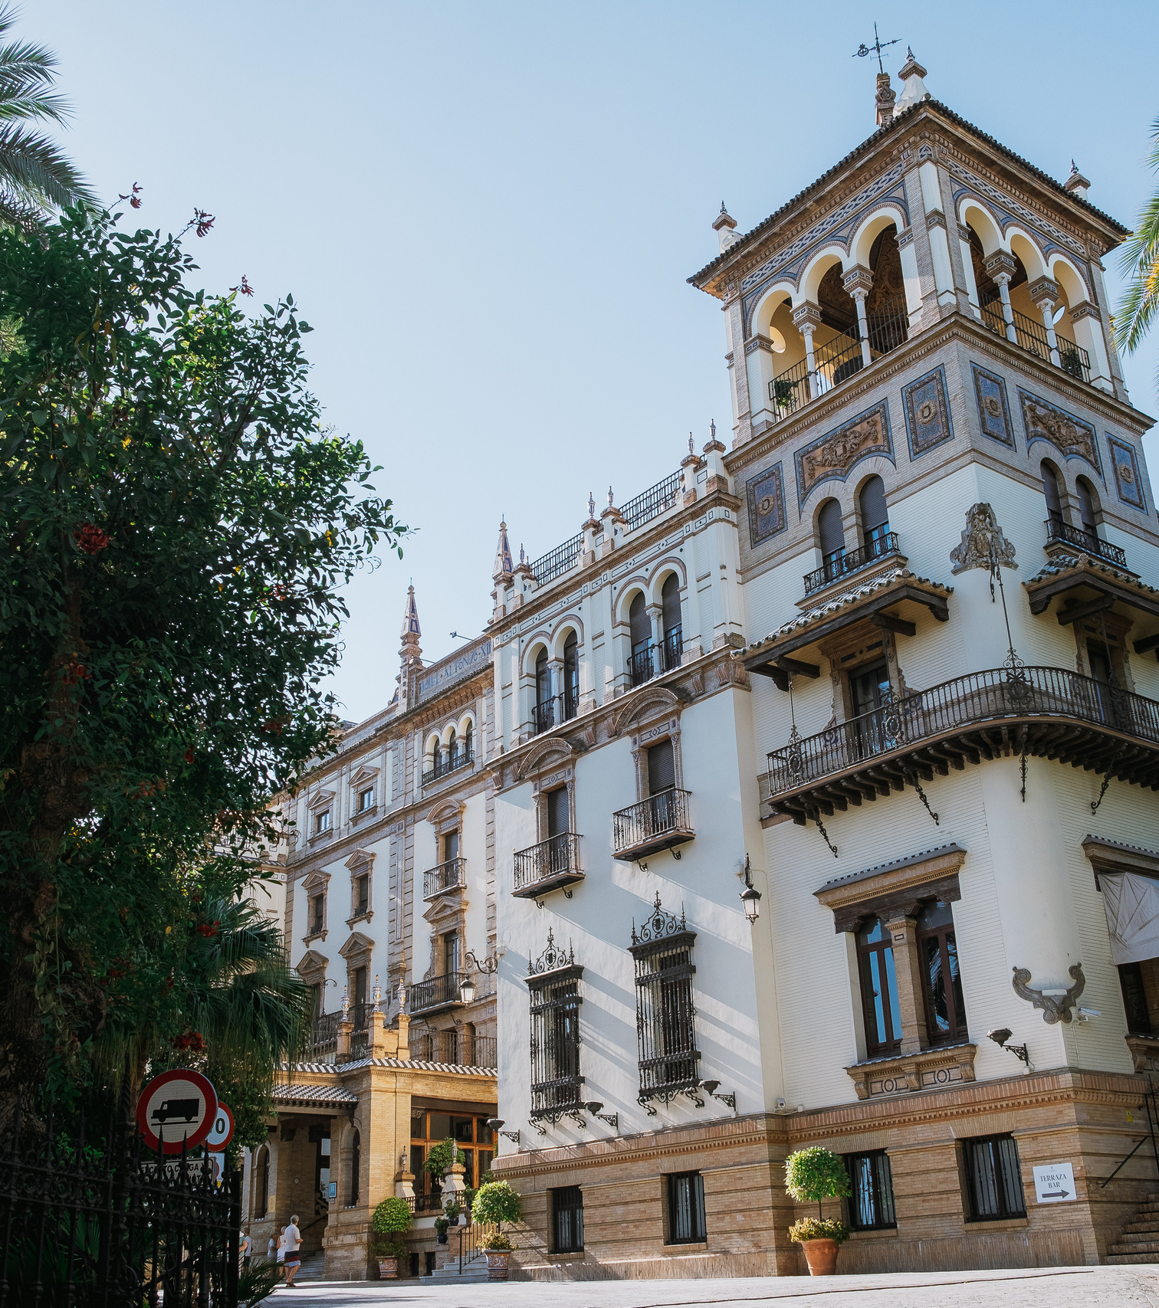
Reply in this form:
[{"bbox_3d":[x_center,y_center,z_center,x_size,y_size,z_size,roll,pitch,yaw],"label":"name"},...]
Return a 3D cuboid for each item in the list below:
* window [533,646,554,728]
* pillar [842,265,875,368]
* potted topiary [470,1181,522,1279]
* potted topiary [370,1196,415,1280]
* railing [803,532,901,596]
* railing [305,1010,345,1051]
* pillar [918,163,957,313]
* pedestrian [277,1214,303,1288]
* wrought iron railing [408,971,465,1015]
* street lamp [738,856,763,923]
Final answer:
[{"bbox_3d":[-0.913,0.902,40.352,0.250,2.542,0.920,16,-29,-35],"label":"window"},{"bbox_3d":[6.708,-7.857,34.809,0.564,2.716,0.564,16,-29,-35],"label":"pillar"},{"bbox_3d":[-1.949,13.731,35.152,1.270,2.250,1.270,-2,-24,-1],"label":"potted topiary"},{"bbox_3d":[-5.432,16.925,42.755,1.280,2.270,1.280,-2,-24,-1],"label":"potted topiary"},{"bbox_3d":[5.563,-1.807,30.111,0.278,0.471,2.440,16,-29,-35],"label":"railing"},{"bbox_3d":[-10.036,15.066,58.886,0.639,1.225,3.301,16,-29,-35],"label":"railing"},{"bbox_3d":[8.127,-9.283,33.267,0.405,4.153,0.405,16,-29,-35],"label":"pillar"},{"bbox_3d":[-7.451,15.529,38.298,0.500,1.720,0.500,10,-26,-25],"label":"pedestrian"},{"bbox_3d":[-4.950,11.882,51.385,0.550,1.000,2.700,16,-29,-35],"label":"wrought iron railing"},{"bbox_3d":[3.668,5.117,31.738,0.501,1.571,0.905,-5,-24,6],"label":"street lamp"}]

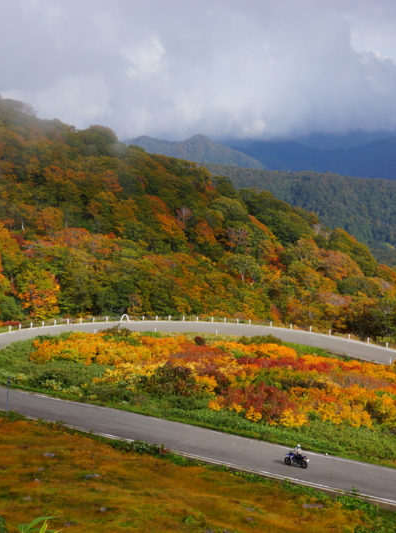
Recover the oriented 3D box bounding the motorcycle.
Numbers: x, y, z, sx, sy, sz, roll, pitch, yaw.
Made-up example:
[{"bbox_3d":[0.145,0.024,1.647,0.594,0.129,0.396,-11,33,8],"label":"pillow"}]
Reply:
[{"bbox_3d":[7.654,14.901,78.916,2.120,1.180,0.820,7,9,30],"label":"motorcycle"}]

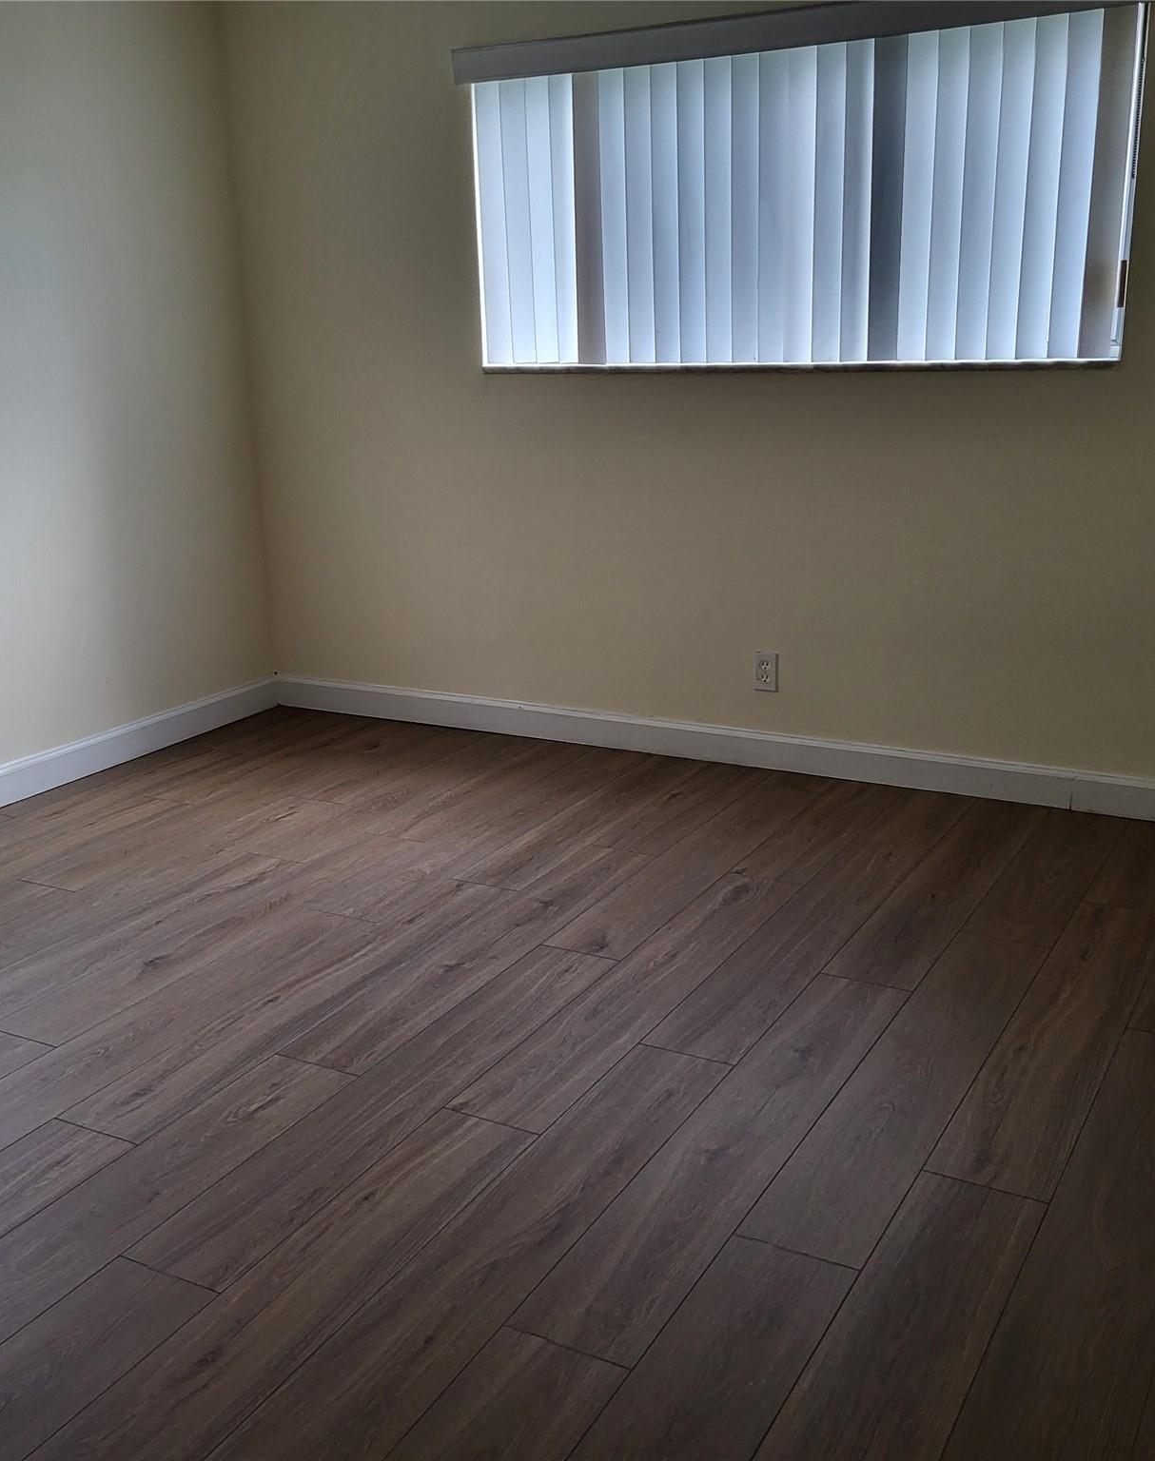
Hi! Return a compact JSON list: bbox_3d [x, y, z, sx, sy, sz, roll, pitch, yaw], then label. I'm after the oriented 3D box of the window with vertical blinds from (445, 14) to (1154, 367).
[{"bbox_3d":[0.505,-1.446,3.967,1.930,0.907,0.120,7,18,29],"label":"window with vertical blinds"}]

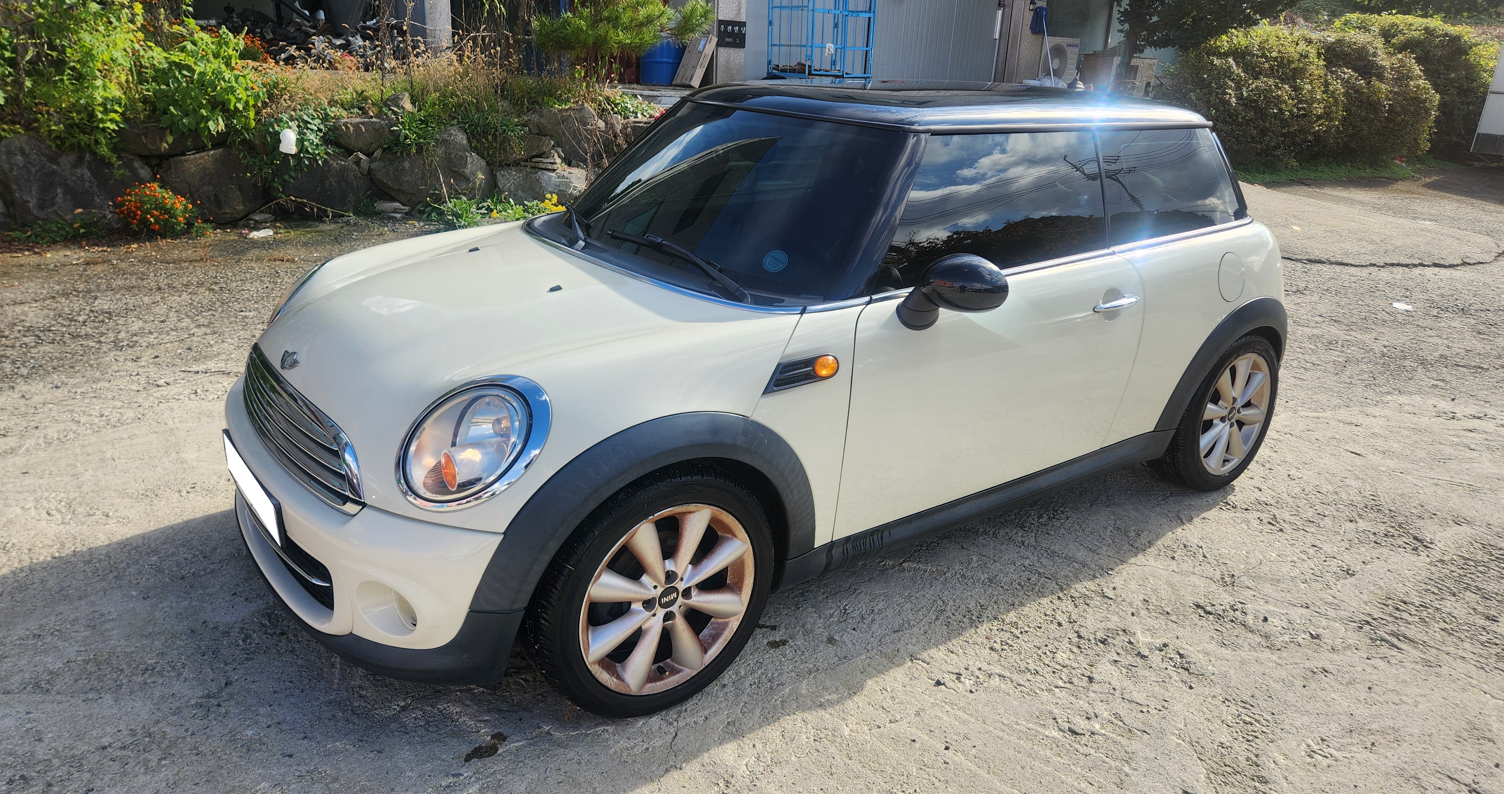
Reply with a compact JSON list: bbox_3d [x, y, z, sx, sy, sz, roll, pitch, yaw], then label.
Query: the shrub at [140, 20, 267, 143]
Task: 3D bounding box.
[{"bbox_3d":[-4.471,-2.548,8.100,0.980,0.920,0.850,-12,24,-34],"label":"shrub"}]

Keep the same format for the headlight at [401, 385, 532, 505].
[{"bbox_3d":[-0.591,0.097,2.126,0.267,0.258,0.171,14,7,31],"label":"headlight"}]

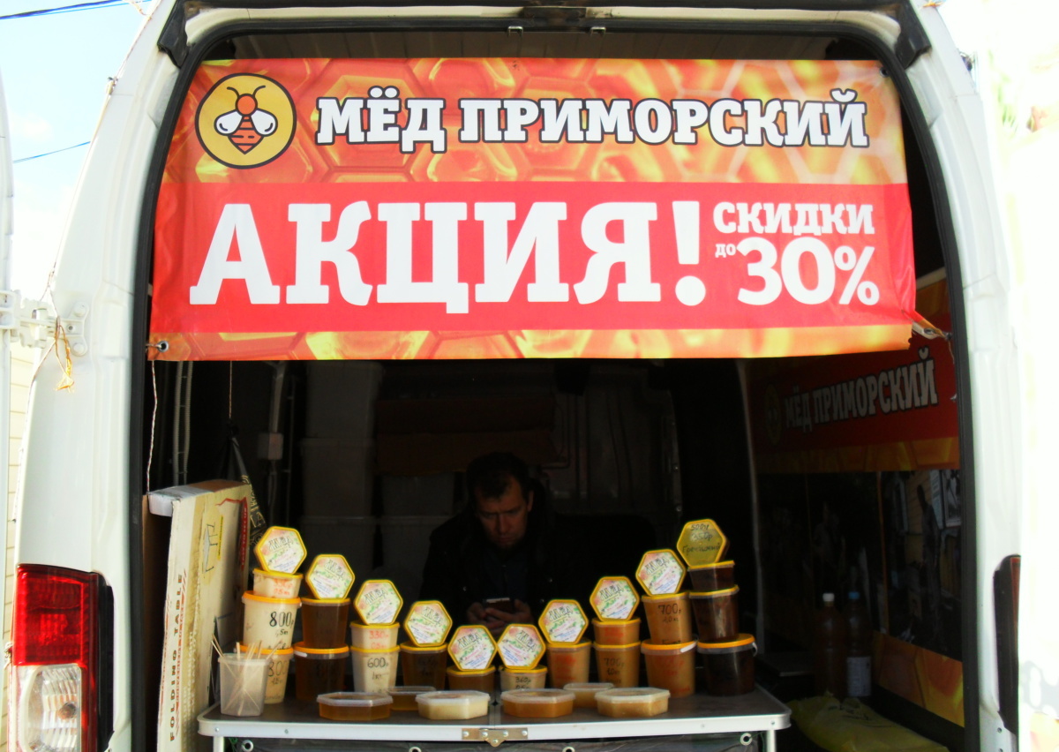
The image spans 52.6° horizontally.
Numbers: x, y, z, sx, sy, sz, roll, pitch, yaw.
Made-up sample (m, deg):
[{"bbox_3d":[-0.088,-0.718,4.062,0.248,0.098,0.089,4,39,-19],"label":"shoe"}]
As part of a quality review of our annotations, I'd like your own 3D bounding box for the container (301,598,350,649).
[{"bbox_3d":[-0.457,0.554,2.404,0.112,0.109,0.101,0,-6,-3],"label":"container"}]

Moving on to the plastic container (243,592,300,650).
[{"bbox_3d":[-0.569,0.544,2.375,0.131,0.113,0.131,4,-6,-3],"label":"plastic container"}]

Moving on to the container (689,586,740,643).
[{"bbox_3d":[0.425,0.543,2.435,0.099,0.112,0.112,-5,-5,-5],"label":"container"}]

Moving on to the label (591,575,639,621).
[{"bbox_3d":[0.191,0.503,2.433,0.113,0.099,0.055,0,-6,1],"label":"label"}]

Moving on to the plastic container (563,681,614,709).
[{"bbox_3d":[0.128,0.686,2.295,0.110,0.042,0.078,0,-5,0],"label":"plastic container"}]

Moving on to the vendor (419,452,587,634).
[{"bbox_3d":[-0.075,0.830,2.792,0.530,1.240,0.720,0,-6,-3],"label":"vendor"}]

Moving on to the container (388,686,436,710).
[{"bbox_3d":[-0.247,0.678,2.253,0.108,0.045,0.082,1,-6,-3],"label":"container"}]

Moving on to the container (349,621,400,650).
[{"bbox_3d":[-0.342,0.576,2.370,0.107,0.056,0.096,0,-5,-2],"label":"container"}]

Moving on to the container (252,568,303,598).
[{"bbox_3d":[-0.571,0.471,2.418,0.112,0.056,0.100,4,-6,1],"label":"container"}]

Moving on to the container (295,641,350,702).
[{"bbox_3d":[-0.471,0.669,2.425,0.127,0.113,0.127,1,-6,0],"label":"container"}]

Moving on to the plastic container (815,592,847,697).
[{"bbox_3d":[0.780,0.706,2.777,0.087,0.292,0.087,0,-6,-3],"label":"plastic container"}]

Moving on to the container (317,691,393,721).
[{"bbox_3d":[-0.367,0.694,2.245,0.158,0.042,0.100,1,-5,0],"label":"container"}]

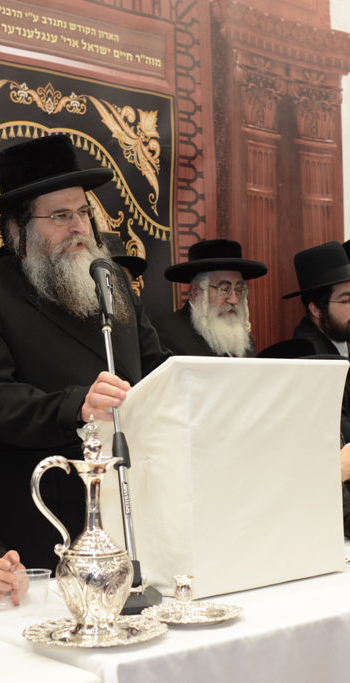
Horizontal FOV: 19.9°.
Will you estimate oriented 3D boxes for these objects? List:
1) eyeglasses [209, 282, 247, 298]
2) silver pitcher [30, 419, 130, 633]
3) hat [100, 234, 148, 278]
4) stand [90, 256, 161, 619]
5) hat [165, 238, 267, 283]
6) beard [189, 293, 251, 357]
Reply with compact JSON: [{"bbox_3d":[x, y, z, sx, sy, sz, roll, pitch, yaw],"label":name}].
[{"bbox_3d":[0.171,-0.179,3.500,0.140,0.045,0.140,2,3,-33],"label":"eyeglasses"},{"bbox_3d":[-0.166,0.338,1.810,0.185,0.395,0.140,-1,-4,0],"label":"silver pitcher"},{"bbox_3d":[-0.273,-0.319,3.650,0.340,0.120,0.370,-1,-17,-8],"label":"hat"},{"bbox_3d":[-0.104,0.206,2.140,0.120,0.740,0.160,2,-5,-37],"label":"stand"},{"bbox_3d":[0.148,-0.292,3.550,0.350,0.120,0.380,-1,-9,0],"label":"hat"},{"bbox_3d":[0.158,-0.055,3.450,0.180,0.235,0.150,2,-5,-33],"label":"beard"}]

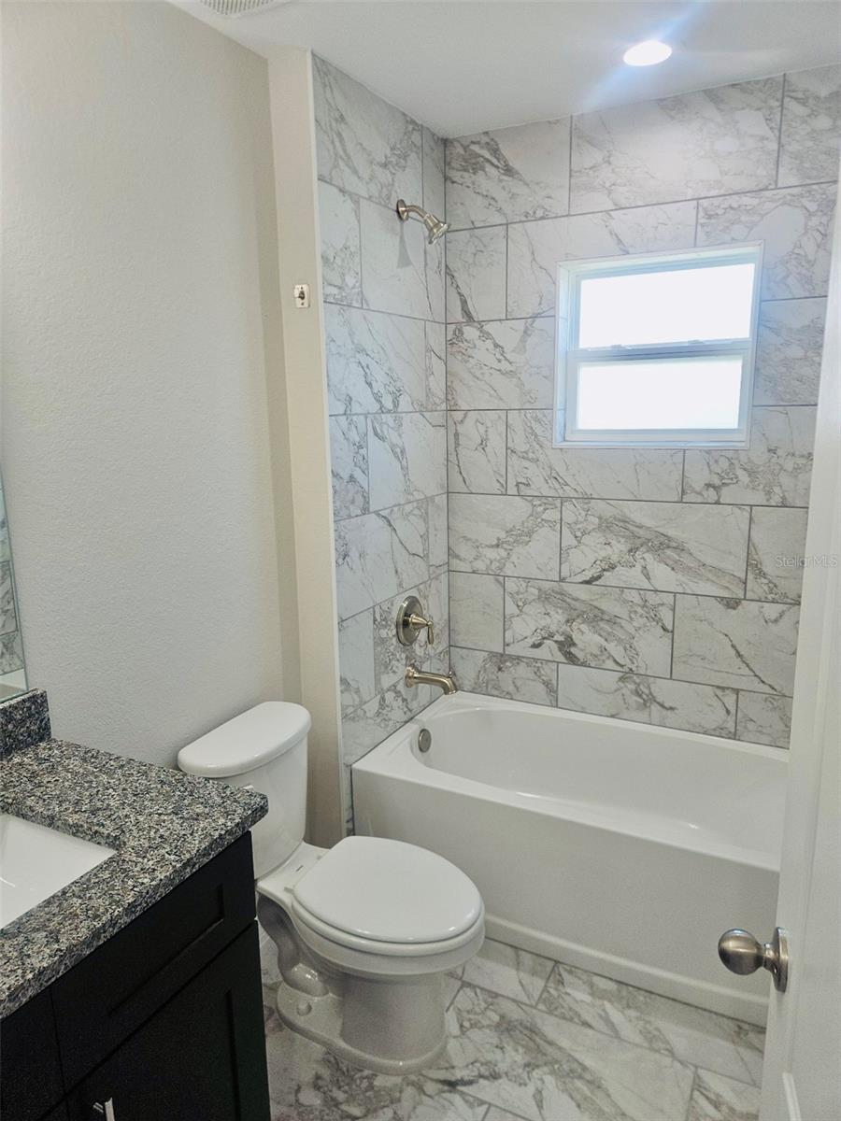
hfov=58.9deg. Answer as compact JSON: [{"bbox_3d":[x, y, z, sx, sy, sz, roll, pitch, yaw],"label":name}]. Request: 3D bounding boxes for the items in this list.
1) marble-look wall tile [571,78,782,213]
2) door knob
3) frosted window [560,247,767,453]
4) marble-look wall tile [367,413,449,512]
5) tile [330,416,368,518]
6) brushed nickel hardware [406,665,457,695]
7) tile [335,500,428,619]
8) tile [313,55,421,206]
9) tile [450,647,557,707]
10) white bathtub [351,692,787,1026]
[{"bbox_3d":[0.758,-1.248,2.270,0.613,0.297,0.010,5,14,27],"label":"marble-look wall tile"},{"bbox_3d":[0.389,0.458,0.866,0.069,0.067,0.067,3,13,16],"label":"door knob"},{"bbox_3d":[0.764,-0.679,2.447,0.630,0.612,0.100,5,14,27],"label":"frosted window"},{"bbox_3d":[-0.033,-0.355,2.563,0.010,0.305,0.561,5,14,28],"label":"marble-look wall tile"},{"bbox_3d":[-0.214,-0.281,2.236,0.010,0.305,0.197,5,14,28],"label":"tile"},{"bbox_3d":[0.040,0.427,2.620,0.192,0.088,0.066,5,14,27],"label":"brushed nickel hardware"},{"bbox_3d":[-0.114,-0.019,2.471,0.010,0.305,0.593,5,14,28],"label":"tile"},{"bbox_3d":[-0.137,-1.220,2.214,0.010,0.298,0.596,5,14,28],"label":"tile"},{"bbox_3d":[0.320,0.448,2.888,0.443,0.176,0.010,5,14,27],"label":"tile"},{"bbox_3d":[0.616,0.859,2.369,1.515,0.438,0.745,5,14,28],"label":"white bathtub"}]

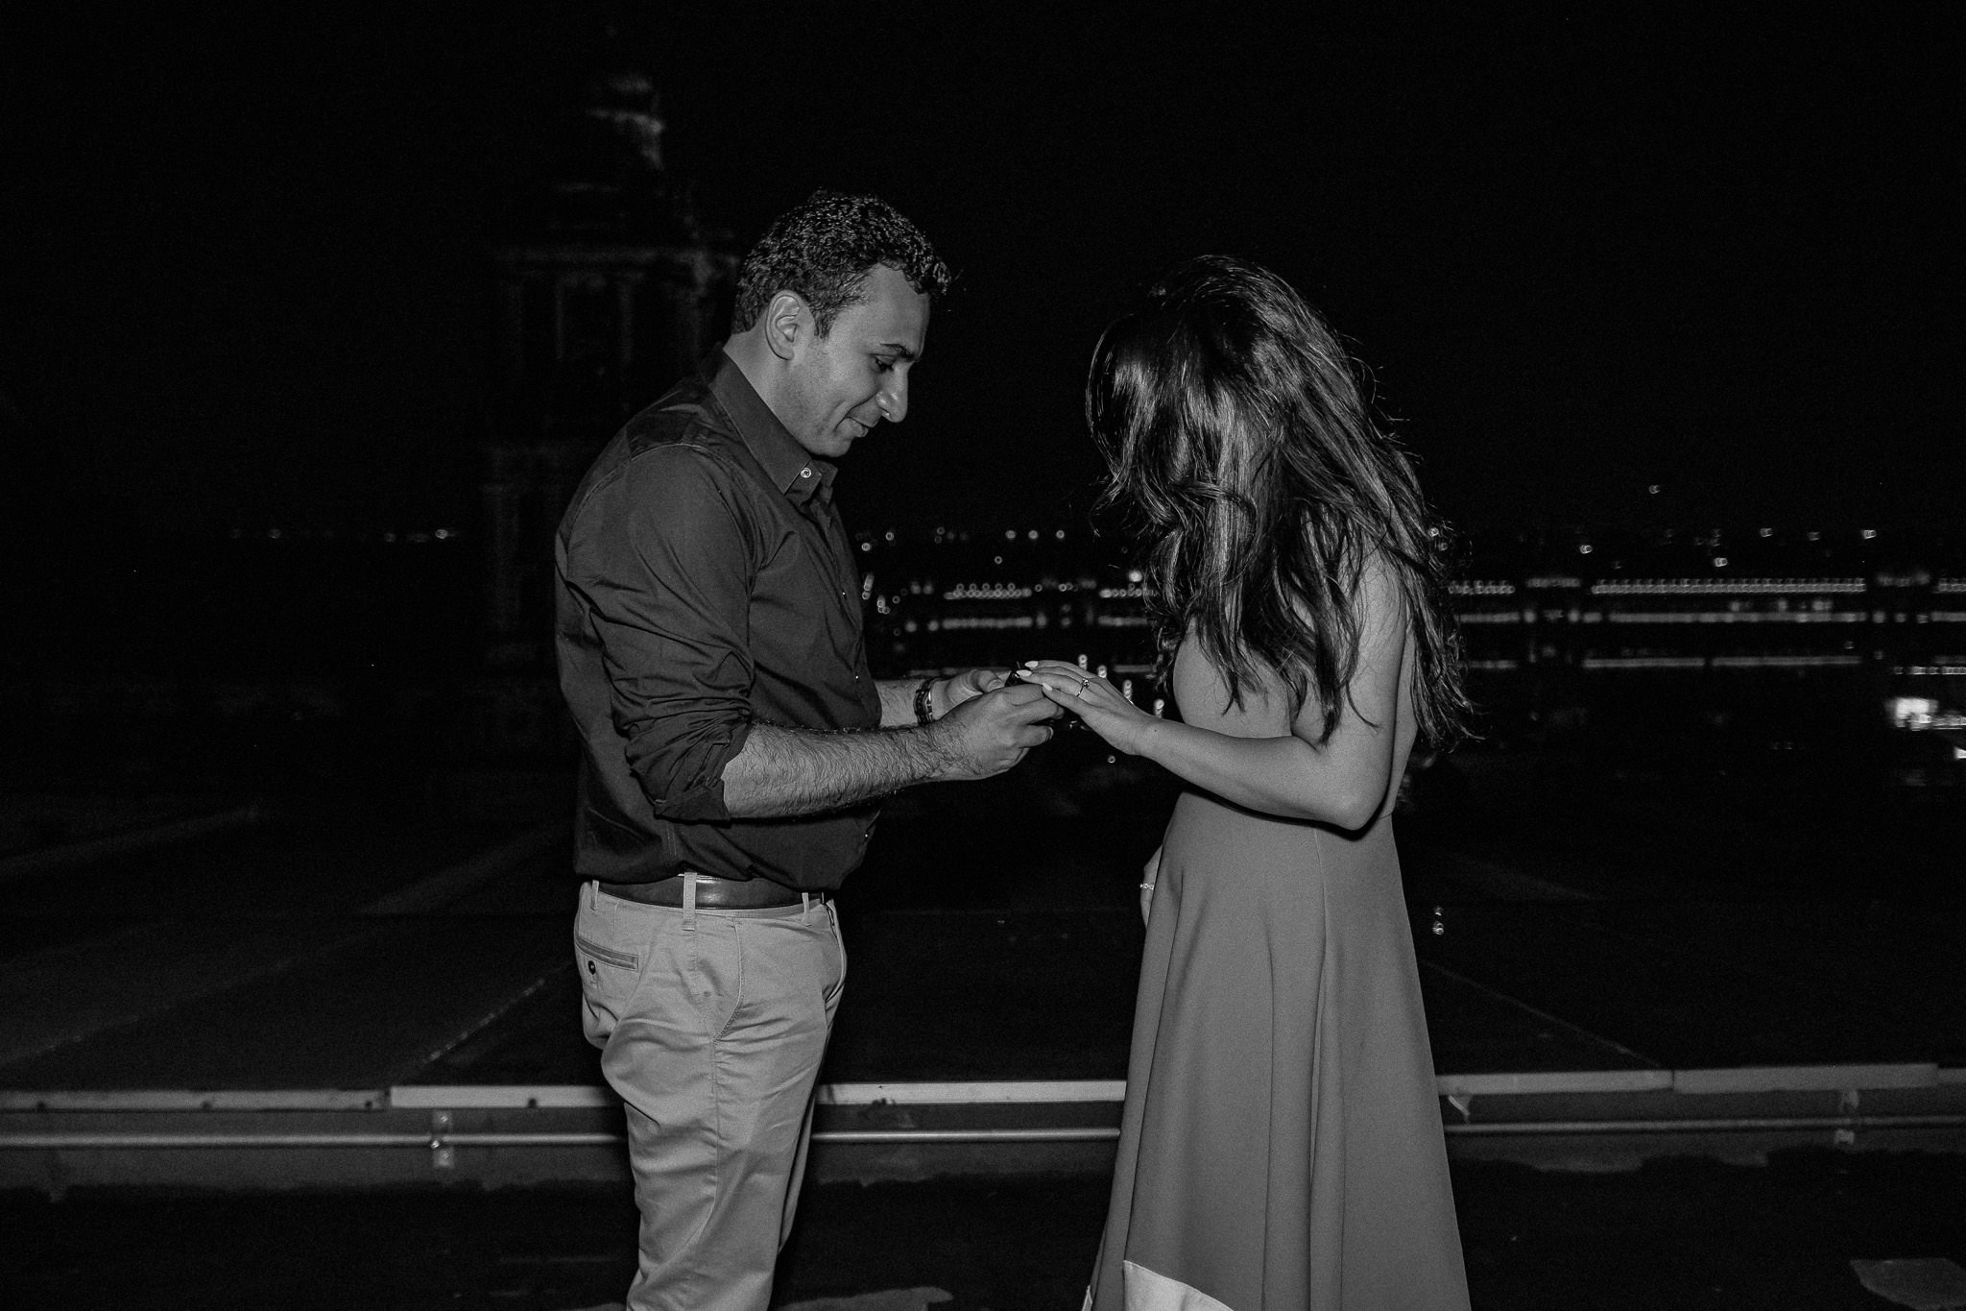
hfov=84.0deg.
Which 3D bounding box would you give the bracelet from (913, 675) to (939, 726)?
[{"bbox_3d":[-0.056,0.052,1.220,0.019,0.058,0.058,4,0,22],"label":"bracelet"}]

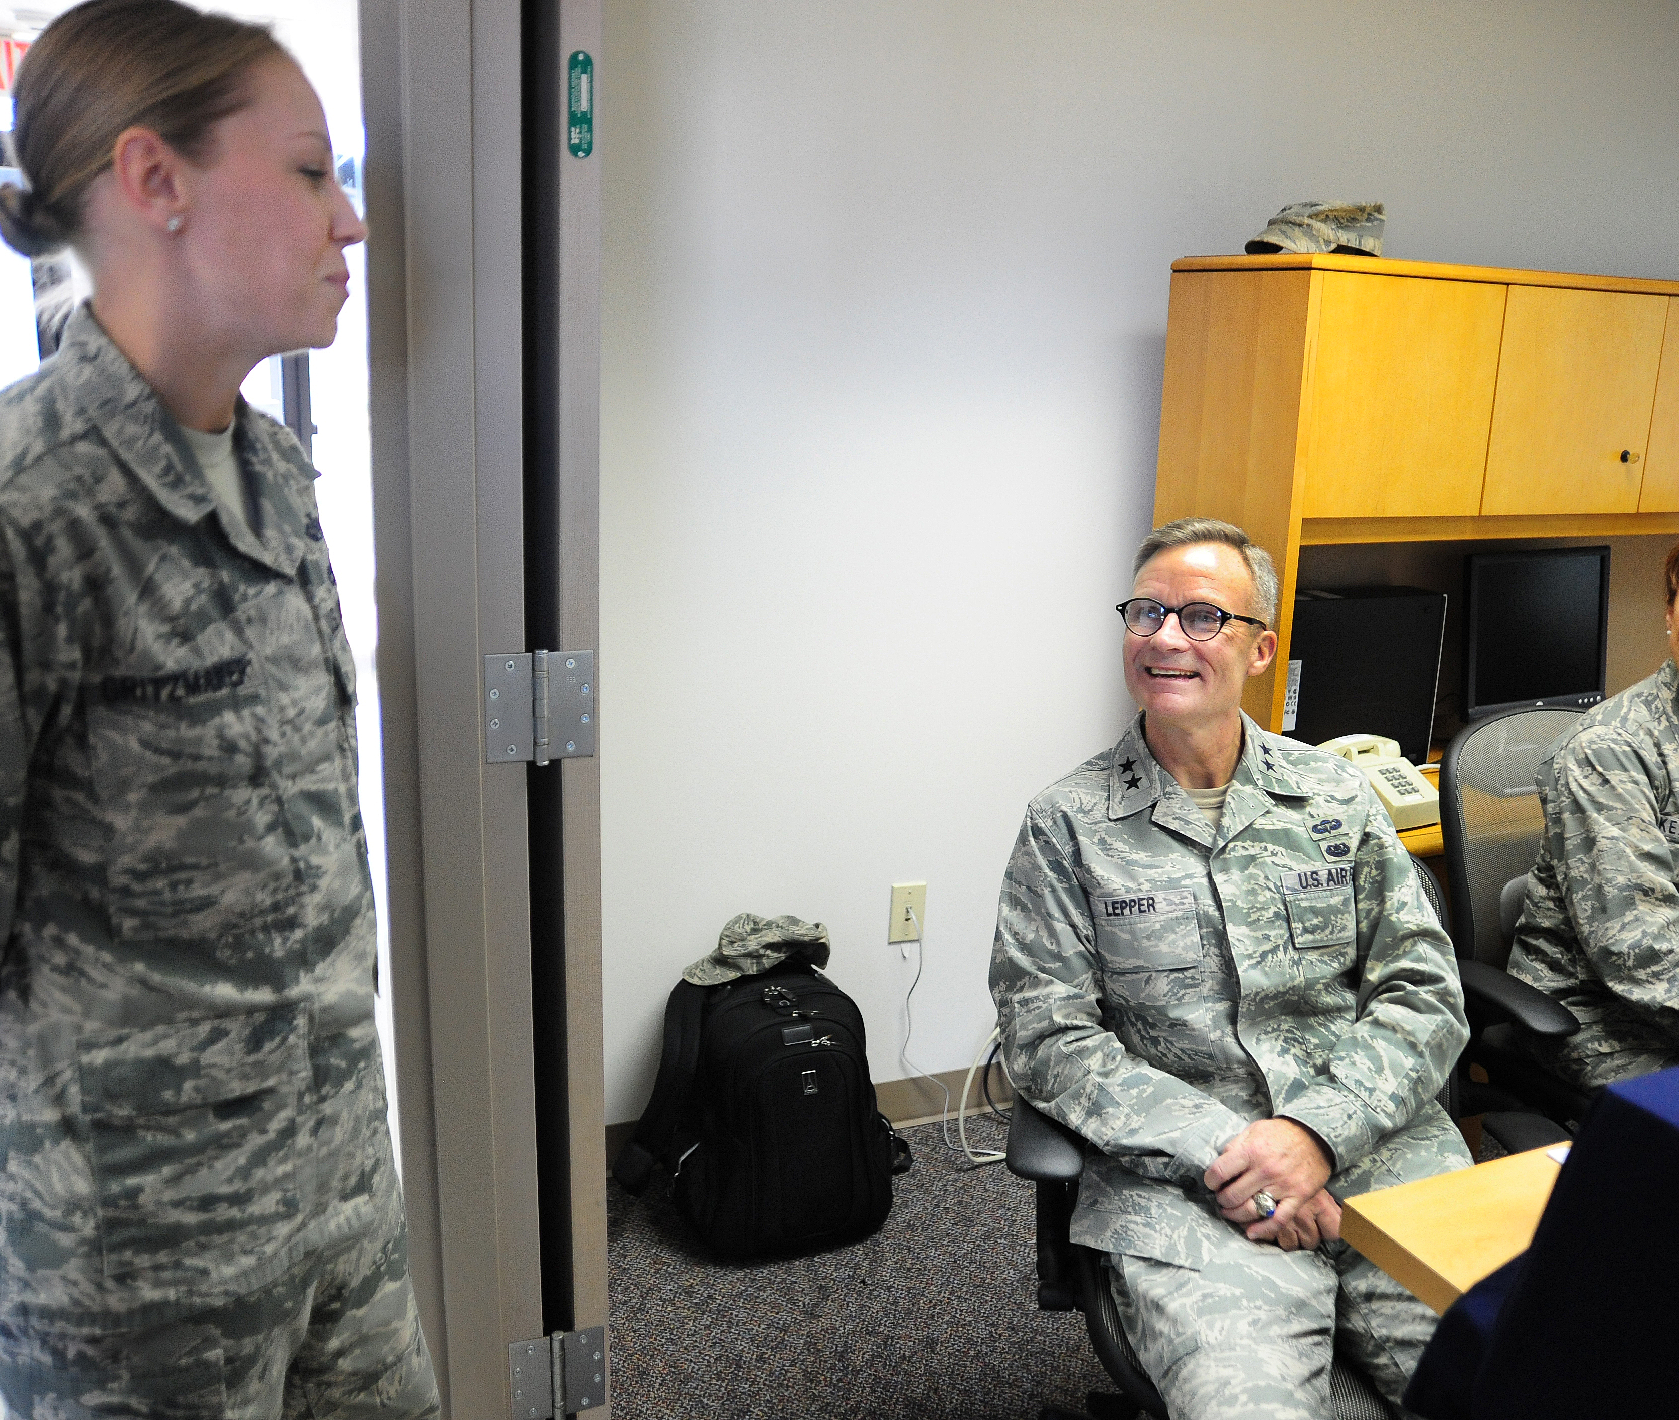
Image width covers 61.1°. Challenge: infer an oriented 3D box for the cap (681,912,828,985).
[{"bbox_3d":[-0.141,0.407,2.421,0.245,0.100,0.165,-6,15,-24],"label":"cap"}]

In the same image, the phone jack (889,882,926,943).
[{"bbox_3d":[0.132,0.385,2.687,0.071,0.115,0.012,-3,13,-22],"label":"phone jack"}]

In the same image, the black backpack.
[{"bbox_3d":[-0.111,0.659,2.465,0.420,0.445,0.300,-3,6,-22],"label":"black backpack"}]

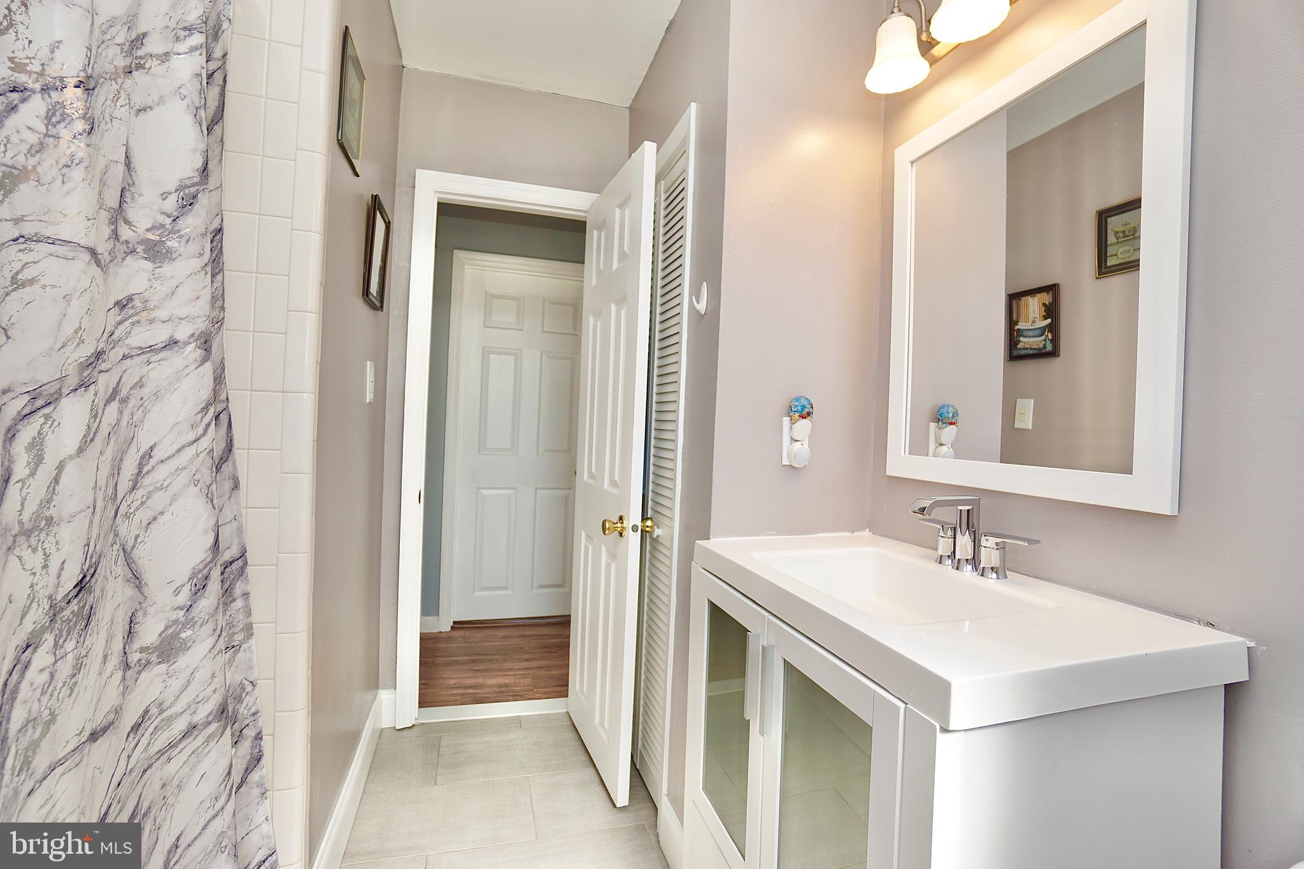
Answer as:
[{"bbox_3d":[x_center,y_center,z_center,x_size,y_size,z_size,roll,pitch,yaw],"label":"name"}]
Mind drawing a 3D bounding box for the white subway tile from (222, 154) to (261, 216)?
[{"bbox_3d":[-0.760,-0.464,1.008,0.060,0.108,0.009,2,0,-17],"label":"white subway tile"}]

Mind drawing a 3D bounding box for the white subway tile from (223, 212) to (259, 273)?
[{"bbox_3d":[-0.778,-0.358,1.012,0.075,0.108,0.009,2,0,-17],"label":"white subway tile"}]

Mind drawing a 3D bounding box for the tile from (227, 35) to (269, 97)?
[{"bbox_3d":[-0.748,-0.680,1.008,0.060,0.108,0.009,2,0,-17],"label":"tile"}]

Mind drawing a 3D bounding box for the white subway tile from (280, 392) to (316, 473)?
[{"bbox_3d":[-0.677,-0.002,1.042,0.052,0.152,0.009,2,0,-17],"label":"white subway tile"}]

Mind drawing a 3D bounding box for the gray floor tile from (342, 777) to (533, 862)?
[{"bbox_3d":[-0.618,1.126,1.597,0.530,0.010,0.300,2,0,-16],"label":"gray floor tile"}]

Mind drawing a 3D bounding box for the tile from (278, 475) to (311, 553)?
[{"bbox_3d":[-0.686,0.151,1.048,0.051,0.152,0.009,2,0,-17],"label":"tile"}]

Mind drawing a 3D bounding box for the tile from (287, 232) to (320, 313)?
[{"bbox_3d":[-0.662,-0.309,1.041,0.052,0.152,0.009,2,0,-17],"label":"tile"}]

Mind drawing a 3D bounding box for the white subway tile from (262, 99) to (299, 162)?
[{"bbox_3d":[-0.719,-0.589,1.056,0.053,0.108,0.009,2,0,-16],"label":"white subway tile"}]

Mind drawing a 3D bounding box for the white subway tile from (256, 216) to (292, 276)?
[{"bbox_3d":[-0.711,-0.353,1.025,0.053,0.108,0.009,2,0,-17],"label":"white subway tile"}]

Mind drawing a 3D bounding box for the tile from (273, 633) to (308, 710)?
[{"bbox_3d":[-0.708,0.465,1.070,0.052,0.151,0.012,2,0,-16],"label":"tile"}]

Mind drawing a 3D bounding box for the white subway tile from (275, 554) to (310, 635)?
[{"bbox_3d":[-0.691,0.304,1.049,0.051,0.152,0.009,2,0,-17],"label":"white subway tile"}]

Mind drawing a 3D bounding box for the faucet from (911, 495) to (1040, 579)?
[{"bbox_3d":[0.615,0.204,1.123,0.157,0.153,0.300,2,0,-16],"label":"faucet"}]

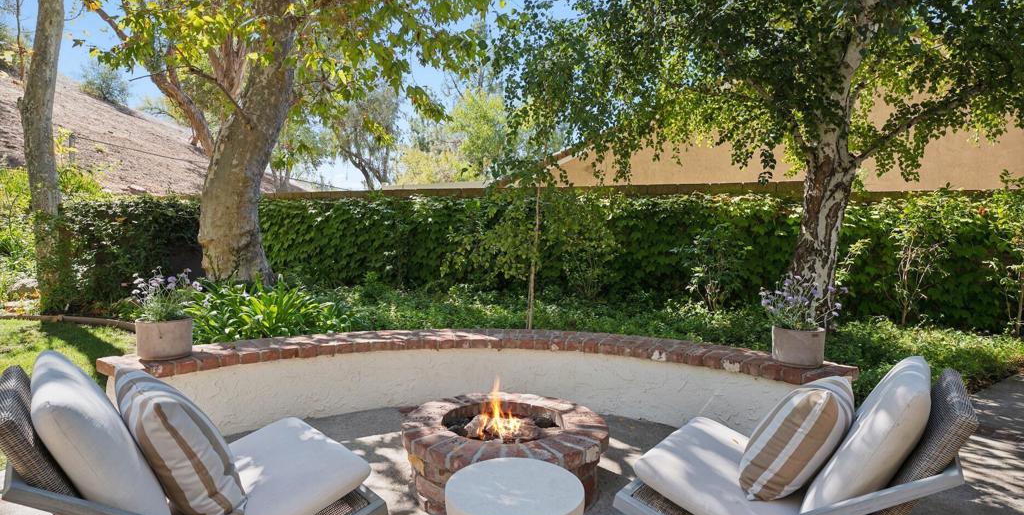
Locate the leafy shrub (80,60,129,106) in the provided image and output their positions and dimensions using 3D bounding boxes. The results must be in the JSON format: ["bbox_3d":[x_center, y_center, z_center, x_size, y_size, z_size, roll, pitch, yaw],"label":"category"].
[{"bbox_3d":[-20.223,-8.635,24.000,2.100,2.250,2.000,0,0,0],"label":"leafy shrub"}]

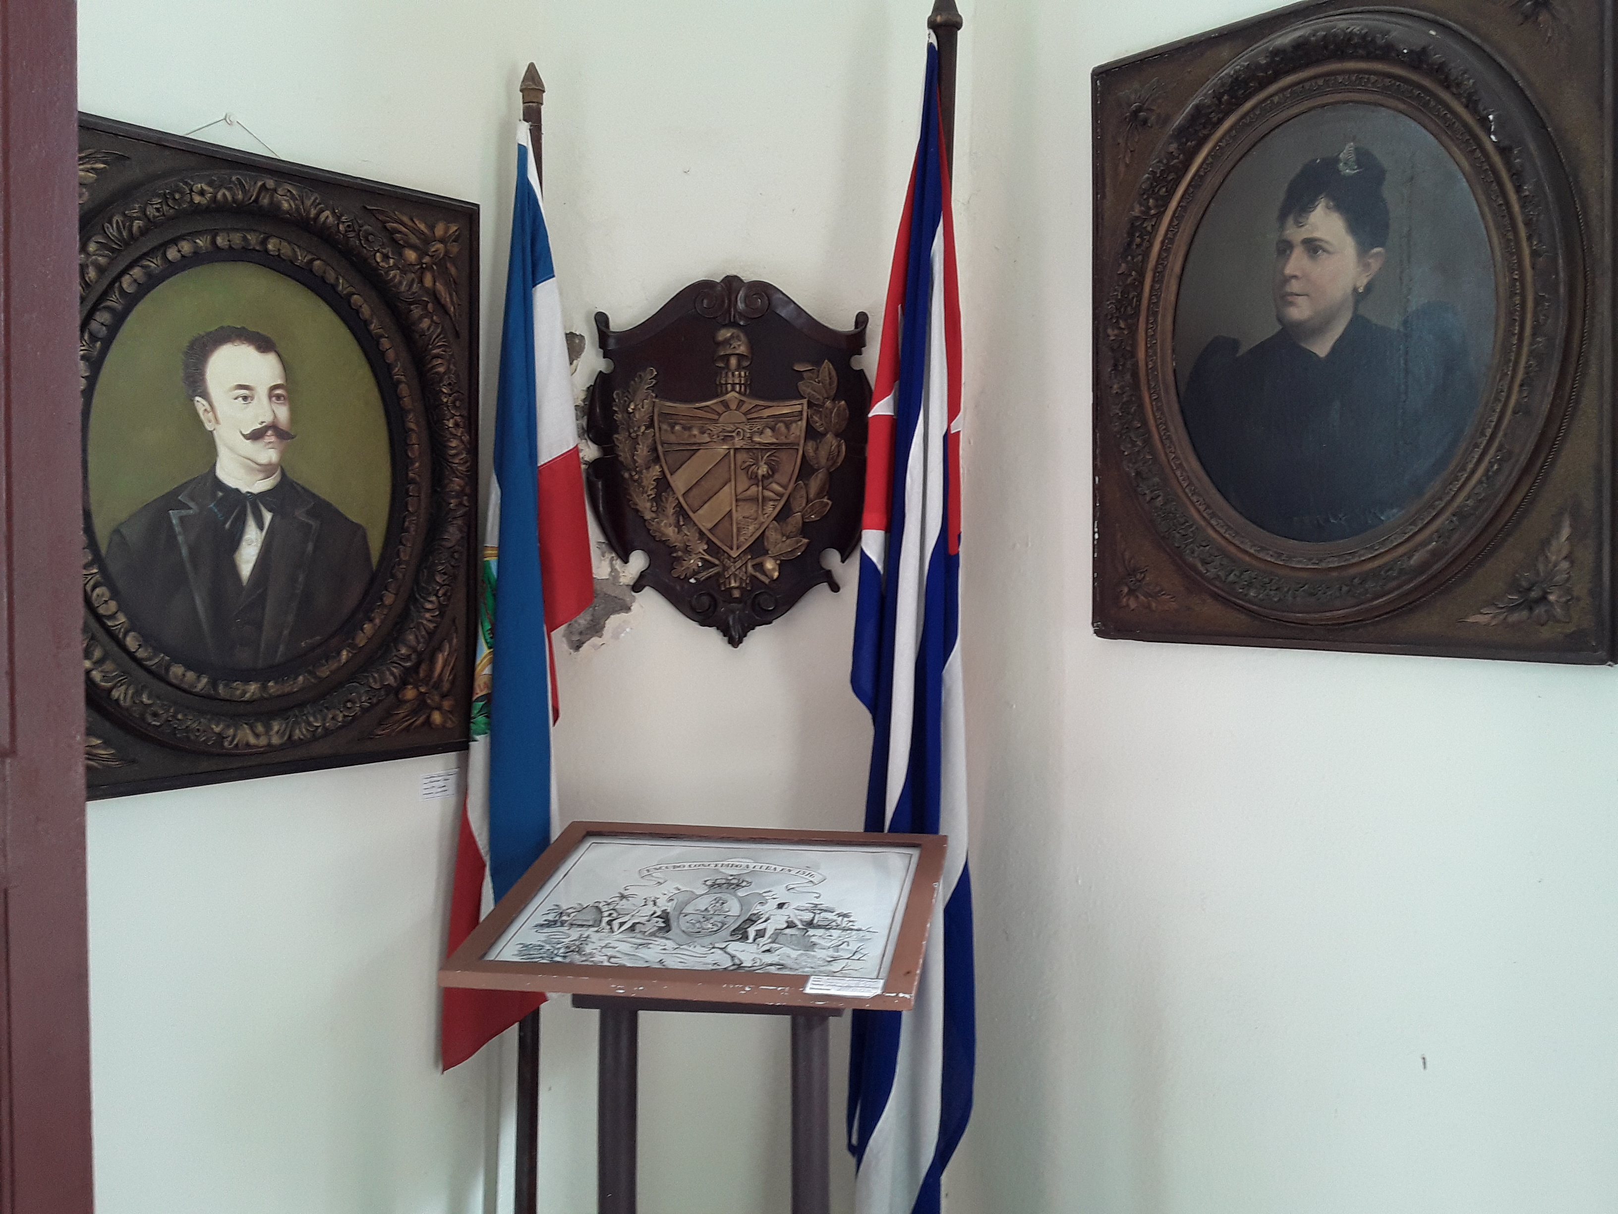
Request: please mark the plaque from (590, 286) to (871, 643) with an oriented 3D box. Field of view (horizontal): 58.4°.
[{"bbox_3d":[-0.130,-0.246,2.450,0.483,0.622,0.075,0,2,0],"label":"plaque"}]

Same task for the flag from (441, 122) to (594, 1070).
[{"bbox_3d":[-0.464,-0.018,2.310,0.250,1.510,0.160,0,2,0],"label":"flag"}]

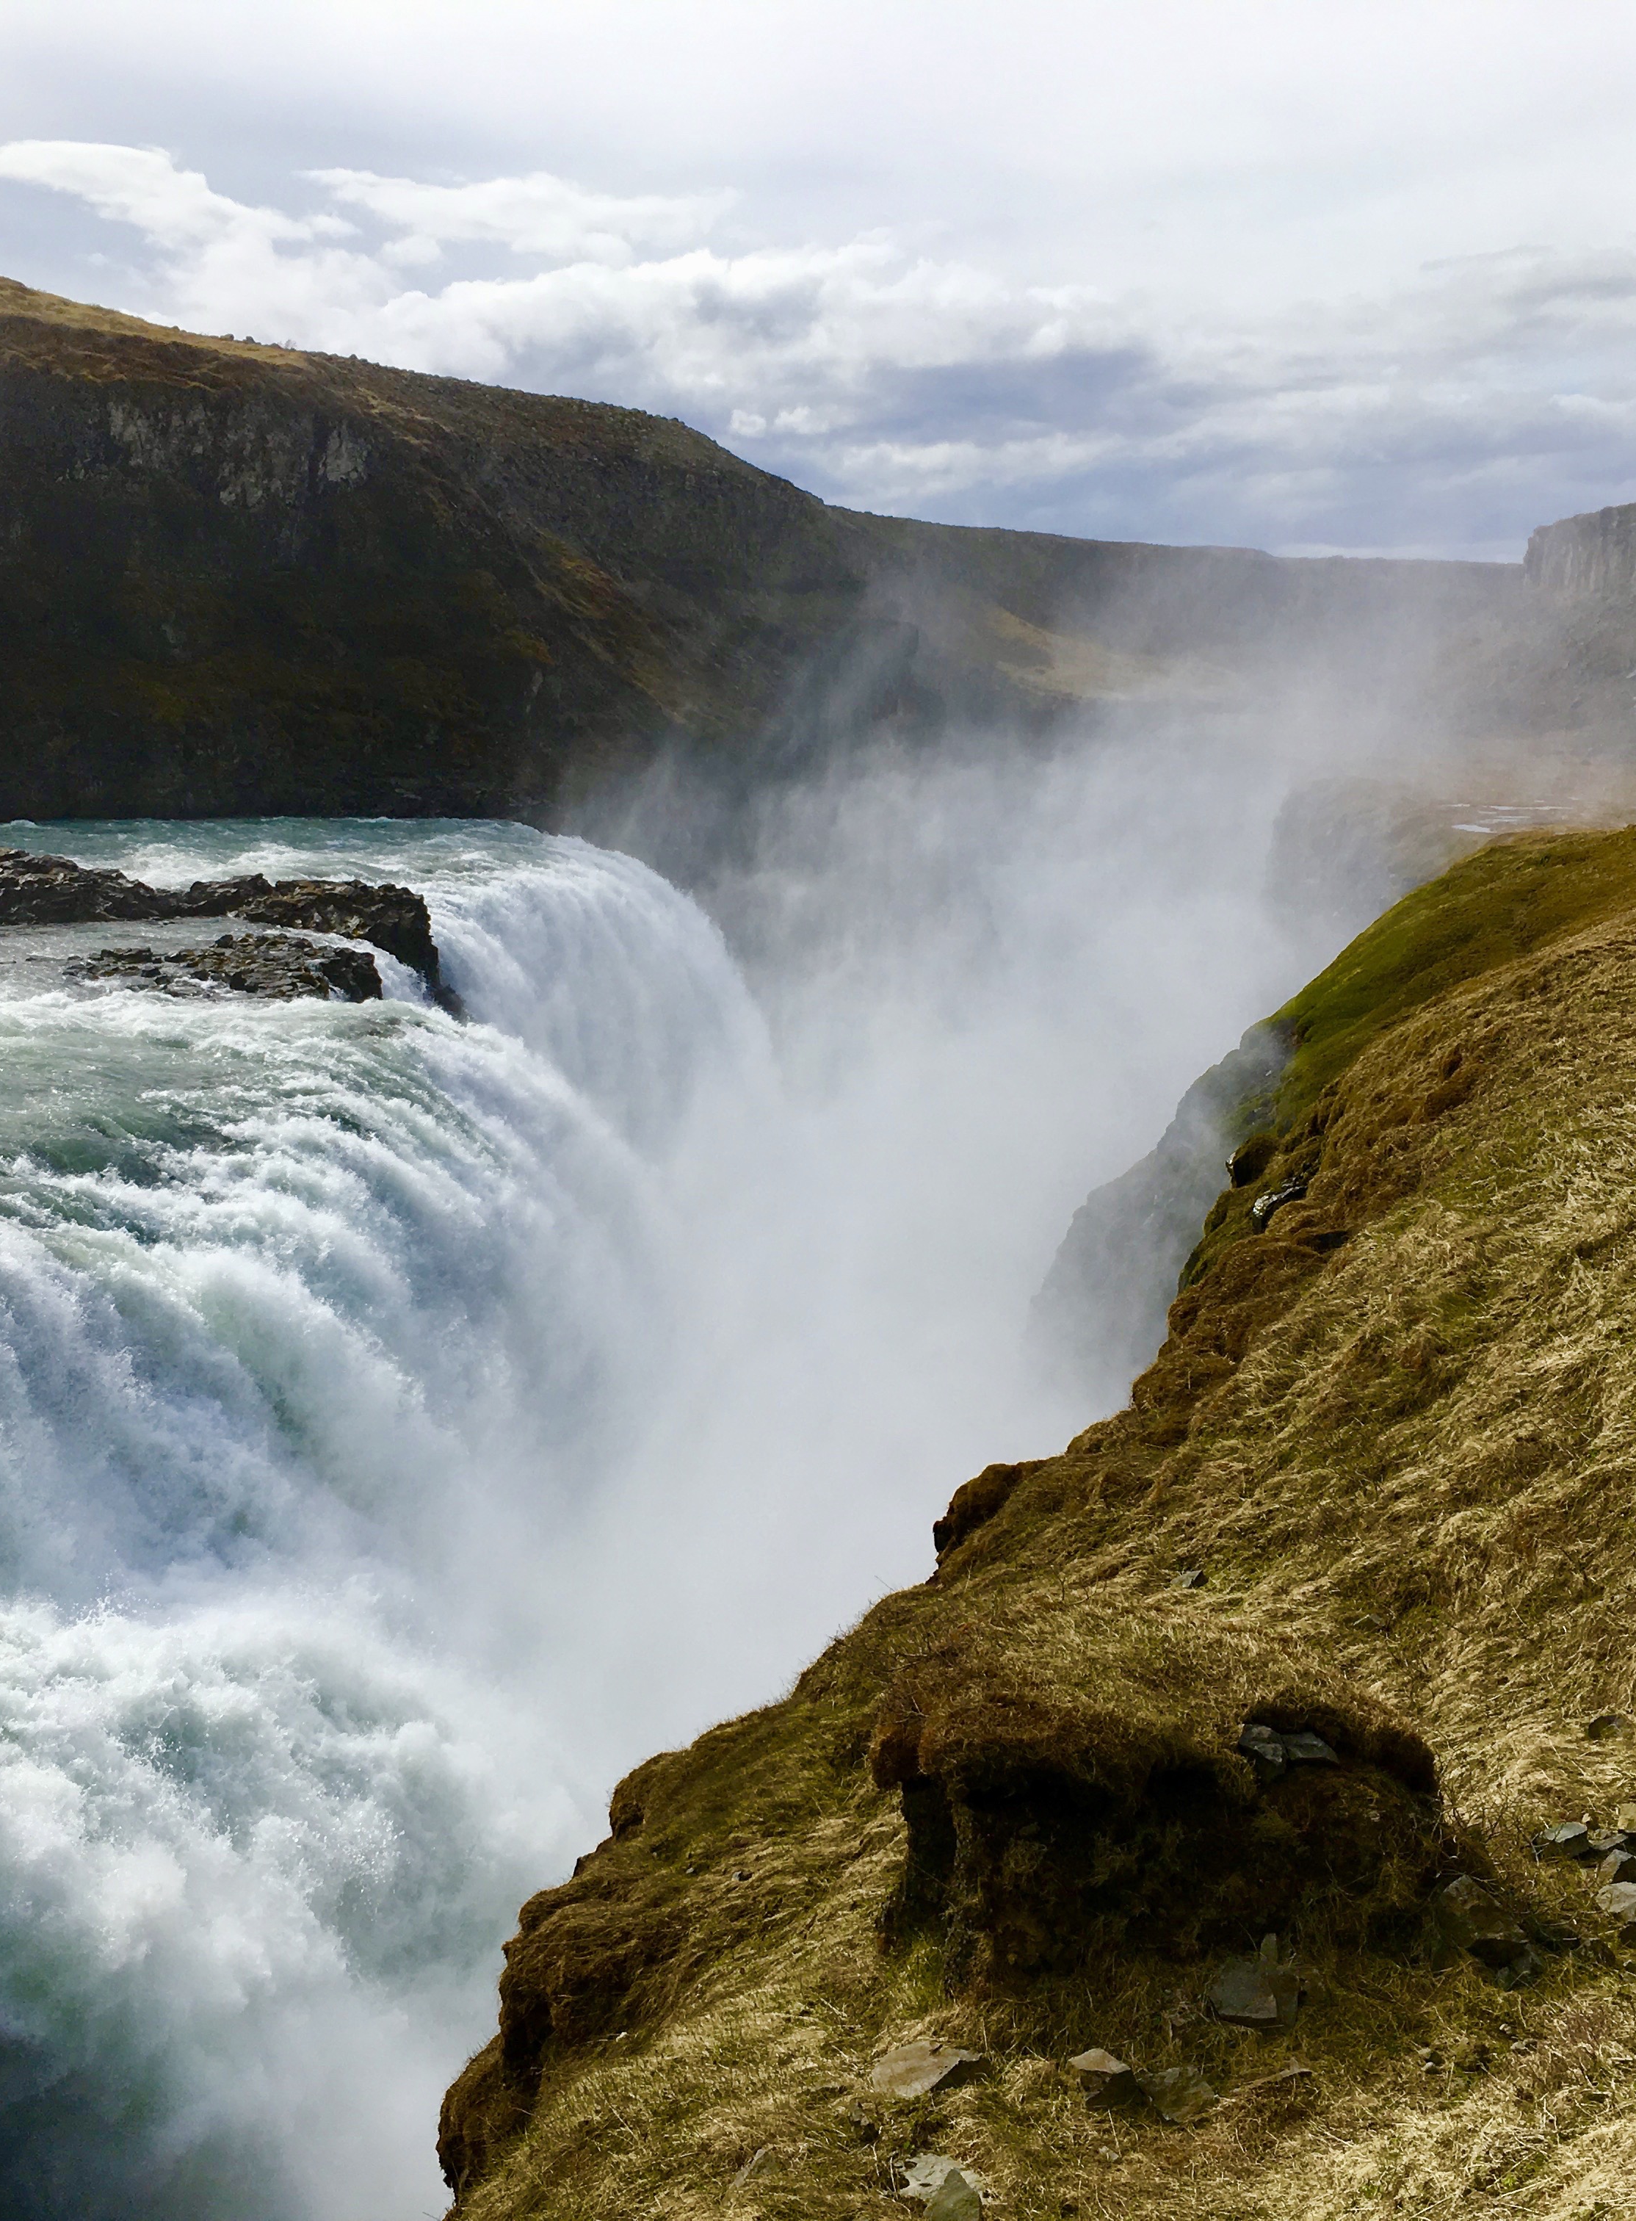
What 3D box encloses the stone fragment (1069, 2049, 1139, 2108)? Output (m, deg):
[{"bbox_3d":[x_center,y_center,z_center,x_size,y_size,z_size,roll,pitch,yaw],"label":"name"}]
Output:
[{"bbox_3d":[1.200,4.068,10.423,0.290,0.170,0.230,1,13,7],"label":"stone fragment"}]

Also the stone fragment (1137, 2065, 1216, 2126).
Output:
[{"bbox_3d":[1.423,3.892,9.800,0.300,0.150,0.230,2,12,9],"label":"stone fragment"}]

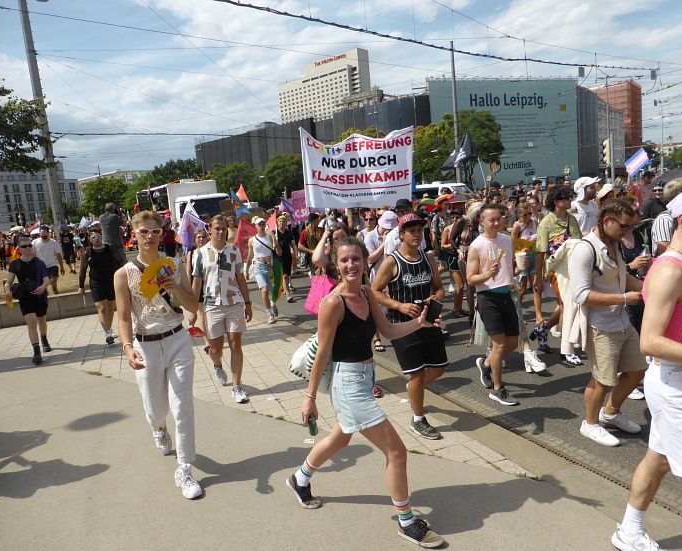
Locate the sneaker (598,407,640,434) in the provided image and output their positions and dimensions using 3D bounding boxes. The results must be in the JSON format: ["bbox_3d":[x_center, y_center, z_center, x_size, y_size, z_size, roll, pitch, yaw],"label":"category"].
[{"bbox_3d":[2.090,1.085,3.830,0.110,0.115,0.295,-10,9,-33],"label":"sneaker"}]

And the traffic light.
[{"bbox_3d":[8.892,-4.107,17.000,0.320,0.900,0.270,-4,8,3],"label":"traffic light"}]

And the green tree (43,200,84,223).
[{"bbox_3d":[-46.221,-9.278,85.446,7.000,6.570,6.500,-9,9,-30],"label":"green tree"}]

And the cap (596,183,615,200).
[{"bbox_3d":[3.221,-1.023,6.200,0.190,0.150,0.260,-13,0,-41],"label":"cap"}]

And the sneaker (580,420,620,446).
[{"bbox_3d":[1.850,1.126,3.638,0.107,0.115,0.292,-11,10,-32],"label":"sneaker"}]

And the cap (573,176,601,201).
[{"bbox_3d":[2.556,-0.906,5.300,0.270,0.220,0.190,-10,8,25],"label":"cap"}]

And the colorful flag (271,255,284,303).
[{"bbox_3d":[-1.054,0.050,8.450,0.240,0.800,0.180,-6,8,-6],"label":"colorful flag"}]

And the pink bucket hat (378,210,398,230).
[{"bbox_3d":[0.539,-0.621,5.750,0.200,0.160,0.250,-9,24,-27],"label":"pink bucket hat"}]

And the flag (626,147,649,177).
[{"bbox_3d":[5.713,-2.185,9.800,0.450,0.300,0.080,-35,3,29],"label":"flag"}]

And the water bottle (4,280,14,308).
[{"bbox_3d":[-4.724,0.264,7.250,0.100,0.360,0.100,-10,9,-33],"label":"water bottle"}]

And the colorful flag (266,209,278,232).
[{"bbox_3d":[-1.198,-0.962,8.900,0.250,0.420,0.100,-5,7,-3],"label":"colorful flag"}]

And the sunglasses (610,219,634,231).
[{"bbox_3d":[1.900,-0.344,3.430,0.148,0.050,0.150,-12,33,-37],"label":"sunglasses"}]

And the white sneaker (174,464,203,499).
[{"bbox_3d":[-1.040,1.400,3.461,0.115,0.125,0.300,-9,8,-30],"label":"white sneaker"}]

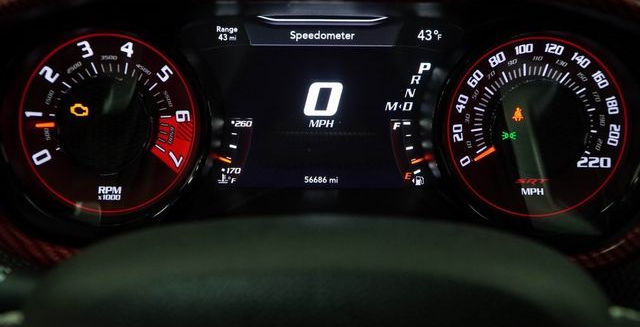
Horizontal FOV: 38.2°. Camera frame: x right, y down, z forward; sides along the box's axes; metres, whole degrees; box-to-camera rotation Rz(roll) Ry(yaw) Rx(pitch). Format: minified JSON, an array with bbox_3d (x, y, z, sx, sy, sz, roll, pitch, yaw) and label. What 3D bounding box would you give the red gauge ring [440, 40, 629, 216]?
[{"bbox_3d":[0.119,-0.021,0.510,0.100,0.100,0.030,0,3,1],"label":"red gauge ring"}]

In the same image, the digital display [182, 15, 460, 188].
[{"bbox_3d":[0.001,-0.034,0.510,0.153,0.096,0.020,0,3,1],"label":"digital display"}]

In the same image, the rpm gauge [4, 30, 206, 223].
[{"bbox_3d":[-0.119,-0.020,0.510,0.103,0.102,0.030,0,3,1],"label":"rpm gauge"}]

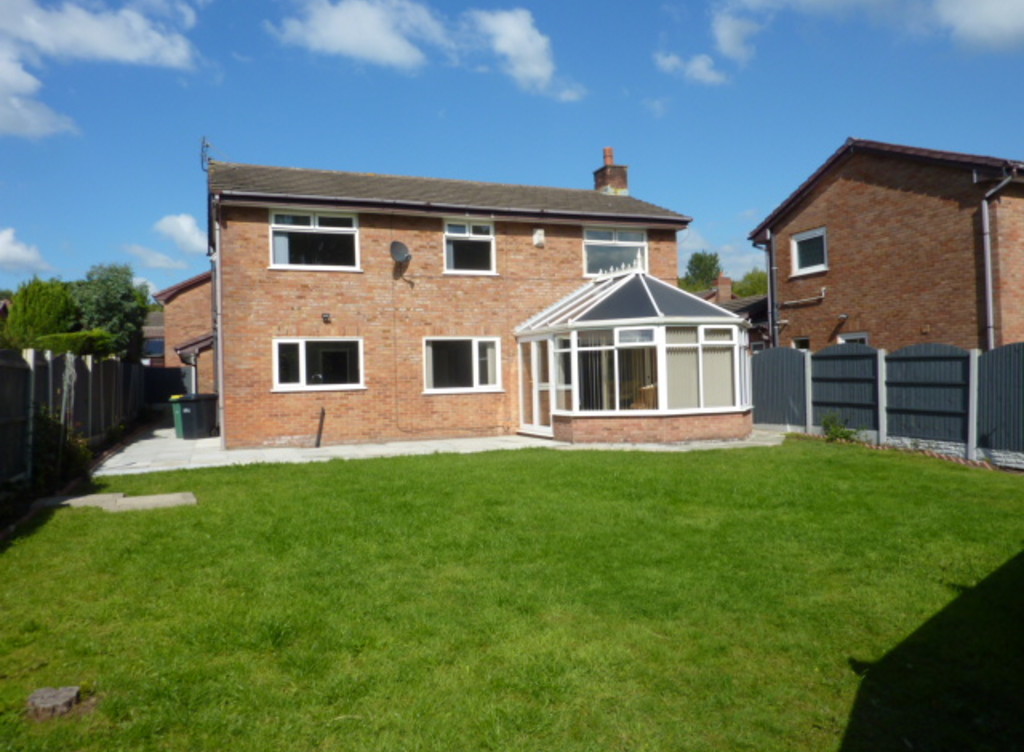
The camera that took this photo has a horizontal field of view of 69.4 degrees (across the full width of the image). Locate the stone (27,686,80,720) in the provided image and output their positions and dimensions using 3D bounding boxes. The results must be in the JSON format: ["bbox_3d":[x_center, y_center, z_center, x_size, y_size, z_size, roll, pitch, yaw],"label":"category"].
[{"bbox_3d":[-2.096,1.498,3.386,0.212,0.066,0.206,-1,-1,-20],"label":"stone"}]

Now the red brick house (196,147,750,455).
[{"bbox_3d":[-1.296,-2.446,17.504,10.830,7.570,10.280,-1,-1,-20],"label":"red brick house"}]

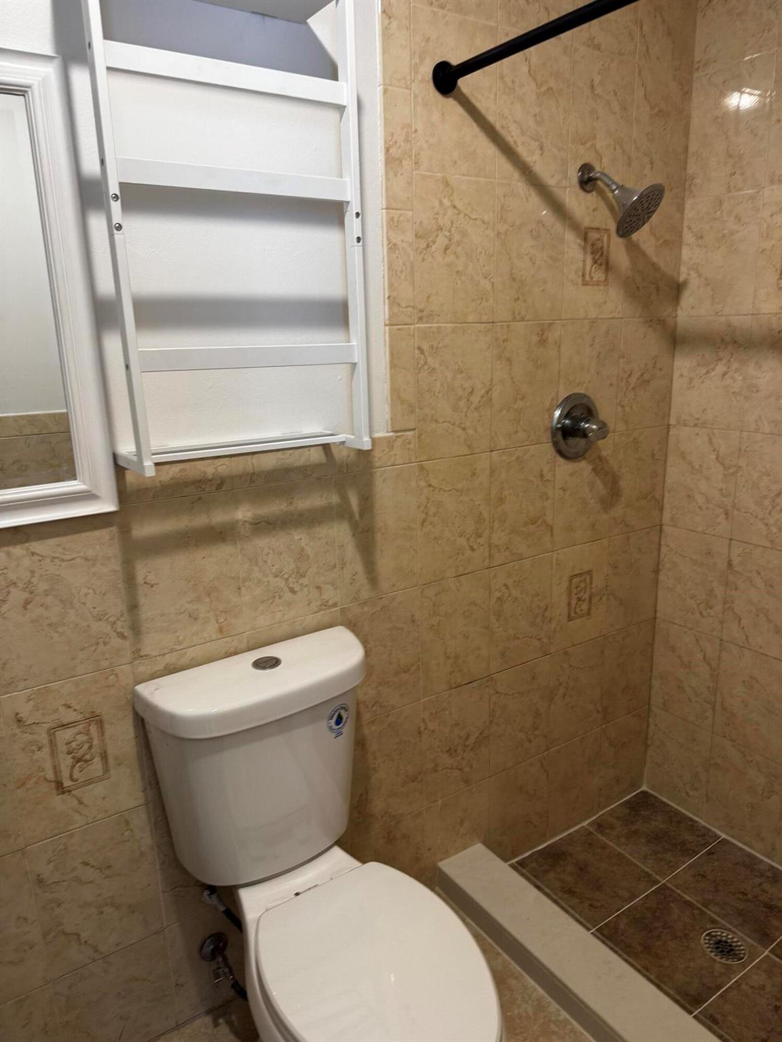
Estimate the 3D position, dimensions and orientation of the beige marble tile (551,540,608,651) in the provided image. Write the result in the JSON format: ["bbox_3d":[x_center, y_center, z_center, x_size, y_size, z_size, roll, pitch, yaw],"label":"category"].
[{"bbox_3d":[0.549,0.218,2.107,0.227,0.307,0.012,-11,17,-32],"label":"beige marble tile"}]

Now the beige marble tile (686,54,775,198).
[{"bbox_3d":[0.864,-0.996,1.845,0.010,0.302,0.220,-11,18,-33],"label":"beige marble tile"}]

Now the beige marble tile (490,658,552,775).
[{"bbox_3d":[0.365,0.552,2.050,0.224,0.304,0.010,-11,18,-32],"label":"beige marble tile"}]

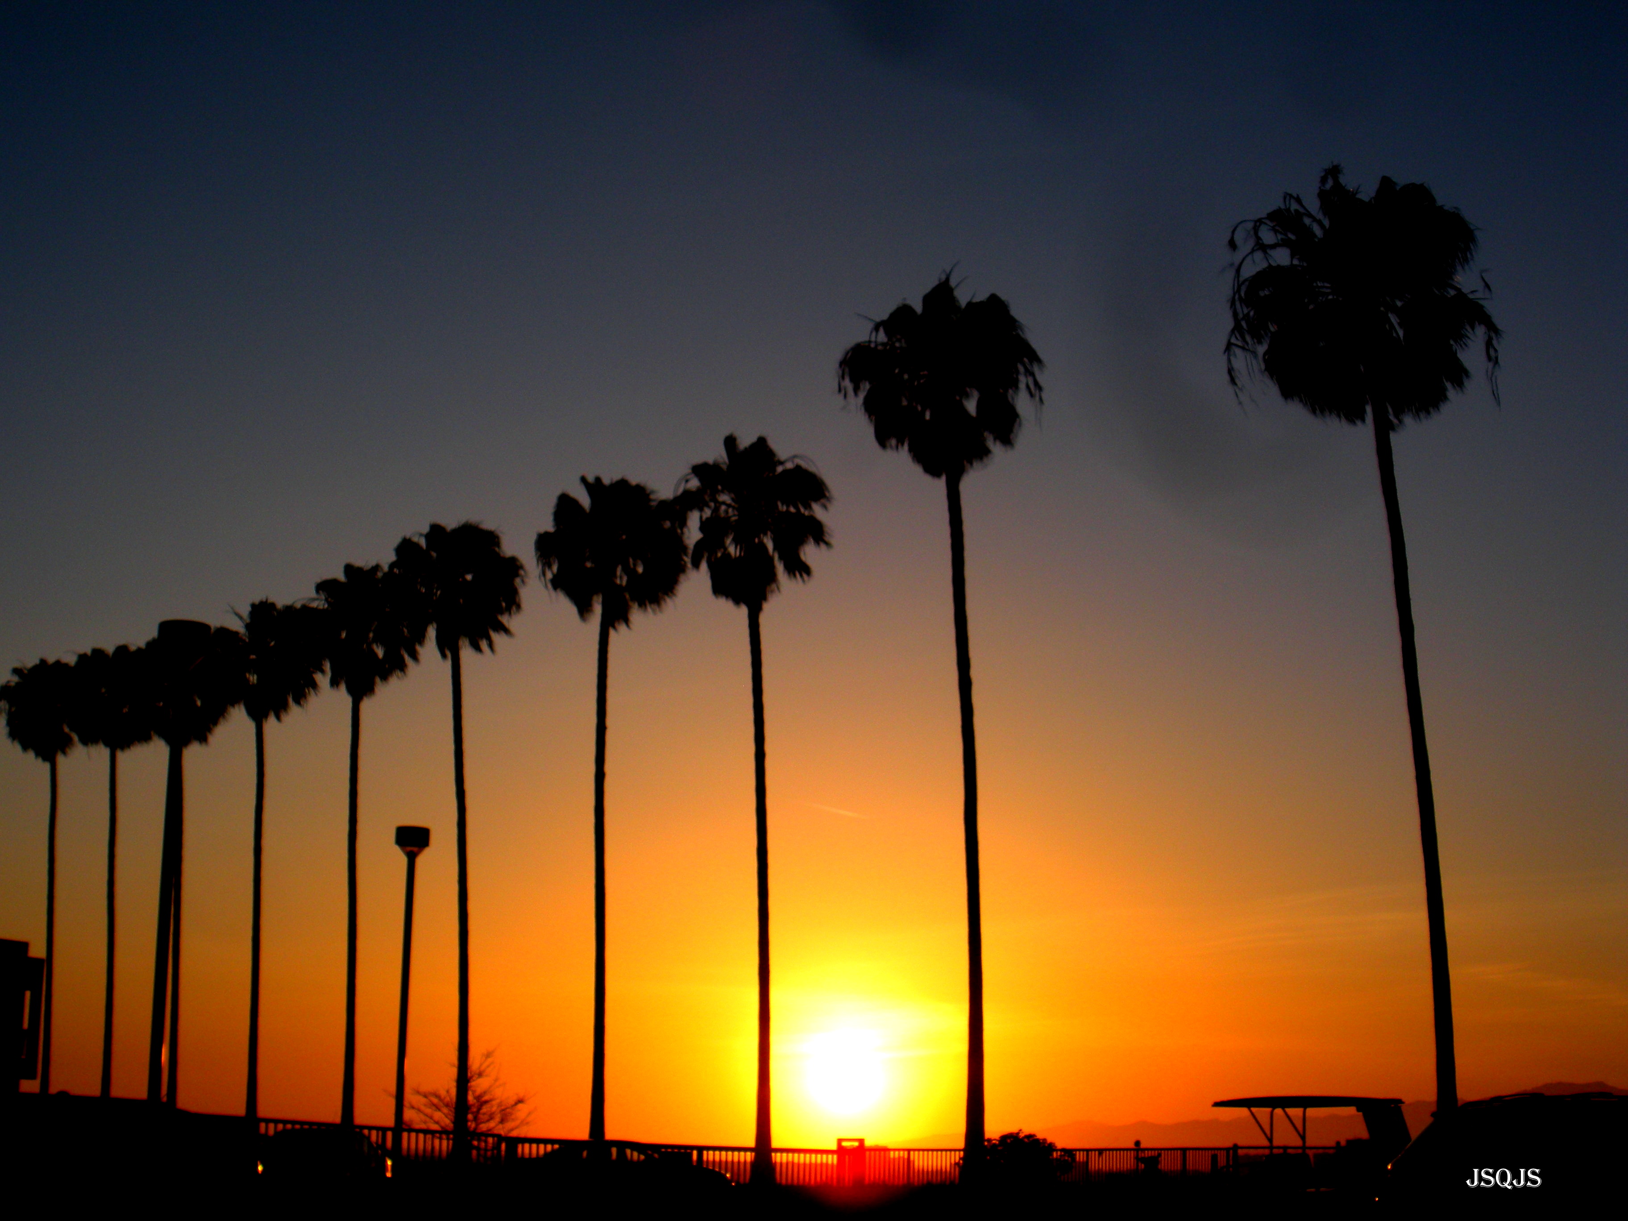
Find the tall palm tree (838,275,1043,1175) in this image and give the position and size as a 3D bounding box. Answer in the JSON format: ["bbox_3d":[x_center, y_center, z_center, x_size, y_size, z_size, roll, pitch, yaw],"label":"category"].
[{"bbox_3d":[2.593,1.990,49.307,4.260,18.713,4.260,0,-13,0],"label":"tall palm tree"}]

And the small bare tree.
[{"bbox_3d":[-9.636,13.912,68.371,3.591,3.415,3.591,0,-13,0],"label":"small bare tree"}]

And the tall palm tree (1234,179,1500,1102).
[{"bbox_3d":[9.270,0.621,40.223,4.625,16.942,4.625,0,-13,0],"label":"tall palm tree"}]

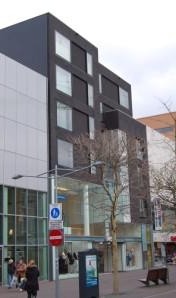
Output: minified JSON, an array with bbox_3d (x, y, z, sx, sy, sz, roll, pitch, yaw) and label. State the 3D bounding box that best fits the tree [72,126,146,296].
[{"bbox_3d":[1.132,2.852,20.869,3.533,7.450,3.357,-2,-13,0],"label":"tree"}]

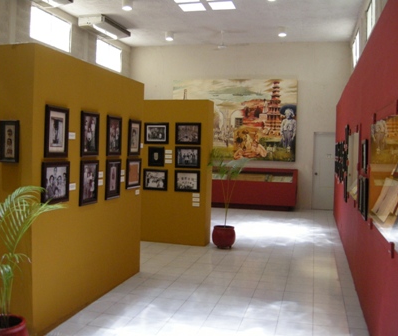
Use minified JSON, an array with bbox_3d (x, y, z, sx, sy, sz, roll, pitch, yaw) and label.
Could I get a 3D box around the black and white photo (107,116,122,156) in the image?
[{"bbox_3d":[-0.921,-0.348,4.930,0.030,0.424,0.285,2,3,16],"label":"black and white photo"}]

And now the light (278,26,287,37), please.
[{"bbox_3d":[2.008,-3.303,10.911,0.198,0.191,0.198,2,3,14],"label":"light"}]

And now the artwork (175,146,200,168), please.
[{"bbox_3d":[-0.178,-0.171,7.416,0.419,0.358,0.028,2,3,14],"label":"artwork"}]

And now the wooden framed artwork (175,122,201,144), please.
[{"bbox_3d":[-0.173,-0.562,7.398,0.422,0.363,0.028,2,3,14],"label":"wooden framed artwork"}]

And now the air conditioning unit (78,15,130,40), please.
[{"bbox_3d":[-2.257,-3.342,10.872,0.710,0.215,1.500,2,3,14],"label":"air conditioning unit"}]

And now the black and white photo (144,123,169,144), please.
[{"bbox_3d":[-0.711,-0.580,7.582,0.409,0.349,0.030,2,3,12],"label":"black and white photo"}]

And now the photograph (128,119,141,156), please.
[{"bbox_3d":[-0.784,-0.366,5.542,0.028,0.433,0.318,2,3,14],"label":"photograph"}]

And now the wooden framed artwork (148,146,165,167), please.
[{"bbox_3d":[-0.706,-0.184,7.552,0.282,0.328,0.028,2,3,14],"label":"wooden framed artwork"}]

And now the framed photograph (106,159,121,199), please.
[{"bbox_3d":[-0.944,0.120,4.997,0.028,0.428,0.331,2,3,14],"label":"framed photograph"}]

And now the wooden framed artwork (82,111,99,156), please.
[{"bbox_3d":[-1.063,-0.330,4.426,0.030,0.420,0.291,2,3,16],"label":"wooden framed artwork"}]

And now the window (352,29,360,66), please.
[{"bbox_3d":[3.743,-2.788,10.684,0.100,0.636,1.524,2,3,14],"label":"window"}]

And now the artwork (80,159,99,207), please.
[{"bbox_3d":[-1.080,0.142,4.471,0.028,0.437,0.325,2,3,14],"label":"artwork"}]

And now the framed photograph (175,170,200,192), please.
[{"bbox_3d":[-0.187,0.217,7.435,0.422,0.357,0.028,2,3,14],"label":"framed photograph"}]

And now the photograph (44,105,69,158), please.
[{"bbox_3d":[-1.216,-0.308,3.883,0.030,0.433,0.302,2,3,16],"label":"photograph"}]

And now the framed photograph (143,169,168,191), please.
[{"bbox_3d":[-0.733,0.200,7.619,0.409,0.342,0.030,2,3,12],"label":"framed photograph"}]

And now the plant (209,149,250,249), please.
[{"bbox_3d":[0.489,0.496,7.406,0.640,1.610,0.570,2,3,14],"label":"plant"}]

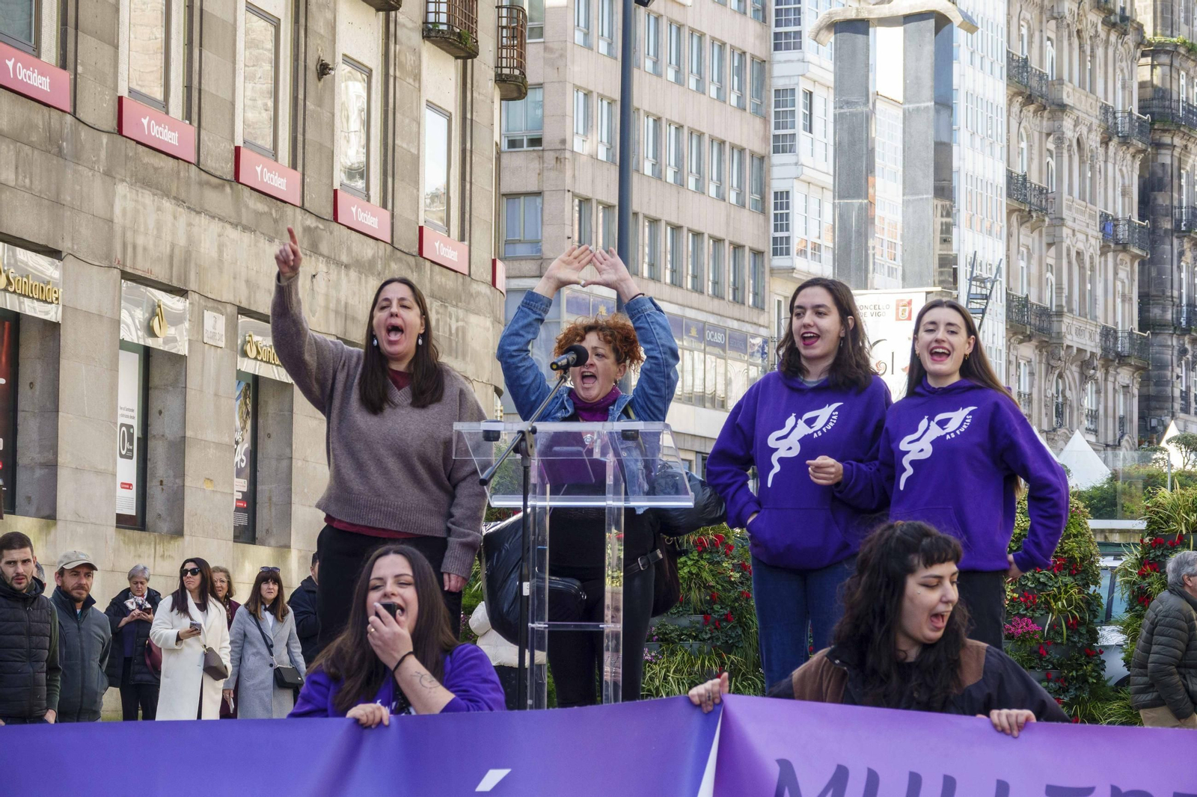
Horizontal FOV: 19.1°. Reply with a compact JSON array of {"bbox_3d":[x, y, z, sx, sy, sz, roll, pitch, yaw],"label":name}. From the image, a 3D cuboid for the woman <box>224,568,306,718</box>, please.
[{"bbox_3d":[-2.299,1.985,24.441,0.530,1.630,0.360,1,-4,-8],"label":"woman"}]

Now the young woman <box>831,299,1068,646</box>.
[{"bbox_3d":[1.010,0.539,10.290,0.660,1.660,0.420,-1,-4,22],"label":"young woman"}]

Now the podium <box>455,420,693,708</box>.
[{"bbox_3d":[-0.069,0.666,9.757,0.590,1.180,0.500,0,-4,10],"label":"podium"}]

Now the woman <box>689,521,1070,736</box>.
[{"bbox_3d":[0.553,1.000,7.096,0.750,1.500,0.520,1,-4,0],"label":"woman"}]

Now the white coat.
[{"bbox_3d":[-2.760,1.864,23.959,0.520,1.120,0.340,2,-4,-14],"label":"white coat"}]

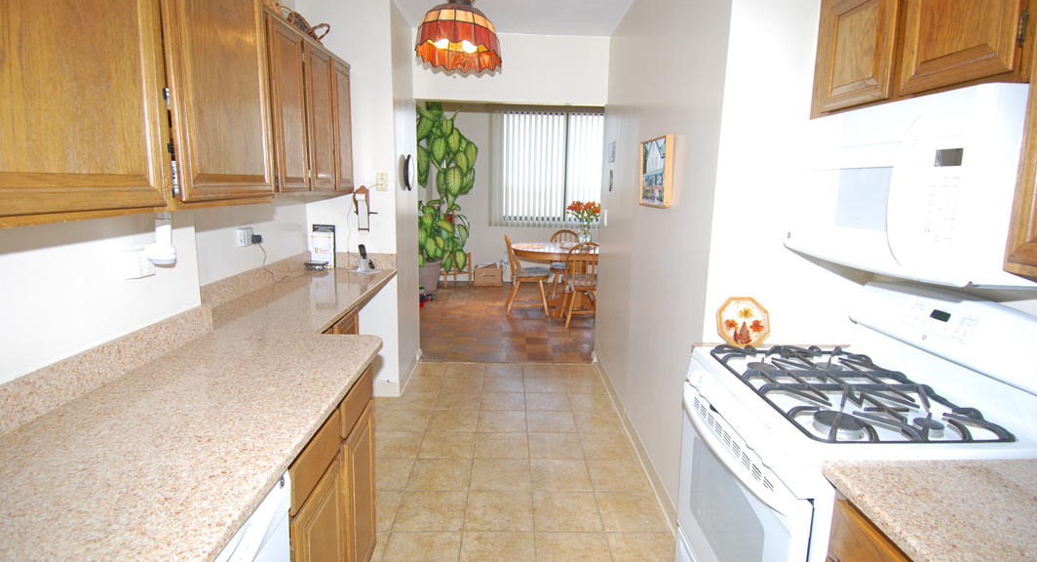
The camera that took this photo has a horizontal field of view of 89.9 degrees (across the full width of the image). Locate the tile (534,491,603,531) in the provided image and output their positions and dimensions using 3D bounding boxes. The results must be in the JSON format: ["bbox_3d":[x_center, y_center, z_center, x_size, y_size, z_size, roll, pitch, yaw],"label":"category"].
[{"bbox_3d":[0.220,1.057,2.381,0.303,0.010,0.300,1,11,-1],"label":"tile"}]

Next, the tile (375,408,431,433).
[{"bbox_3d":[-0.712,0.882,3.250,0.301,0.010,0.296,1,11,-1],"label":"tile"}]

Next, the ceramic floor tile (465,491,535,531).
[{"bbox_3d":[-0.086,1.056,2.380,0.301,0.010,0.296,1,11,-1],"label":"ceramic floor tile"}]

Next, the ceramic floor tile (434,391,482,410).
[{"bbox_3d":[-0.417,0.838,3.605,0.305,0.010,0.305,0,10,-1],"label":"ceramic floor tile"}]

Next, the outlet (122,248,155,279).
[{"bbox_3d":[-1.128,-0.050,1.539,0.043,0.088,0.067,1,11,-1],"label":"outlet"}]

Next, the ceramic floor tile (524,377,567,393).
[{"bbox_3d":[0.197,0.777,3.852,0.303,0.010,0.300,1,11,-1],"label":"ceramic floor tile"}]

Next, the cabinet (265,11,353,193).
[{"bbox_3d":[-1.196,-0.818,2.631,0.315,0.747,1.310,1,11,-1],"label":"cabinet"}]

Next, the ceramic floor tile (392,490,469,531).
[{"bbox_3d":[-0.393,1.053,2.374,0.301,0.010,0.296,1,11,-1],"label":"ceramic floor tile"}]

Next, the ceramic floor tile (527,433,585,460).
[{"bbox_3d":[0.209,0.953,3.009,0.305,0.010,0.305,0,10,-1],"label":"ceramic floor tile"}]

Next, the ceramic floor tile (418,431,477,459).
[{"bbox_3d":[-0.408,0.948,2.998,0.305,0.010,0.305,0,10,-1],"label":"ceramic floor tile"}]

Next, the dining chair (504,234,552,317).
[{"bbox_3d":[0.119,-0.089,6.145,0.540,0.925,0.450,0,10,-6],"label":"dining chair"}]

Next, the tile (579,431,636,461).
[{"bbox_3d":[0.516,0.948,2.975,0.303,0.010,0.300,1,11,-1],"label":"tile"}]

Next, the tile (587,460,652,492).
[{"bbox_3d":[0.522,1.010,2.711,0.305,0.010,0.305,0,10,-1],"label":"tile"}]

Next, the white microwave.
[{"bbox_3d":[1.057,-0.244,1.333,0.410,0.405,0.755,0,10,-1],"label":"white microwave"}]

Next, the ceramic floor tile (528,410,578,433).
[{"bbox_3d":[0.206,0.889,3.263,0.303,0.010,0.300,1,11,-1],"label":"ceramic floor tile"}]

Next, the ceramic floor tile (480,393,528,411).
[{"bbox_3d":[-0.109,0.840,3.611,0.305,0.010,0.305,0,10,-1],"label":"ceramic floor tile"}]

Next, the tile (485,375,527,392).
[{"bbox_3d":[-0.109,0.774,3.846,0.303,0.010,0.300,1,11,-1],"label":"tile"}]

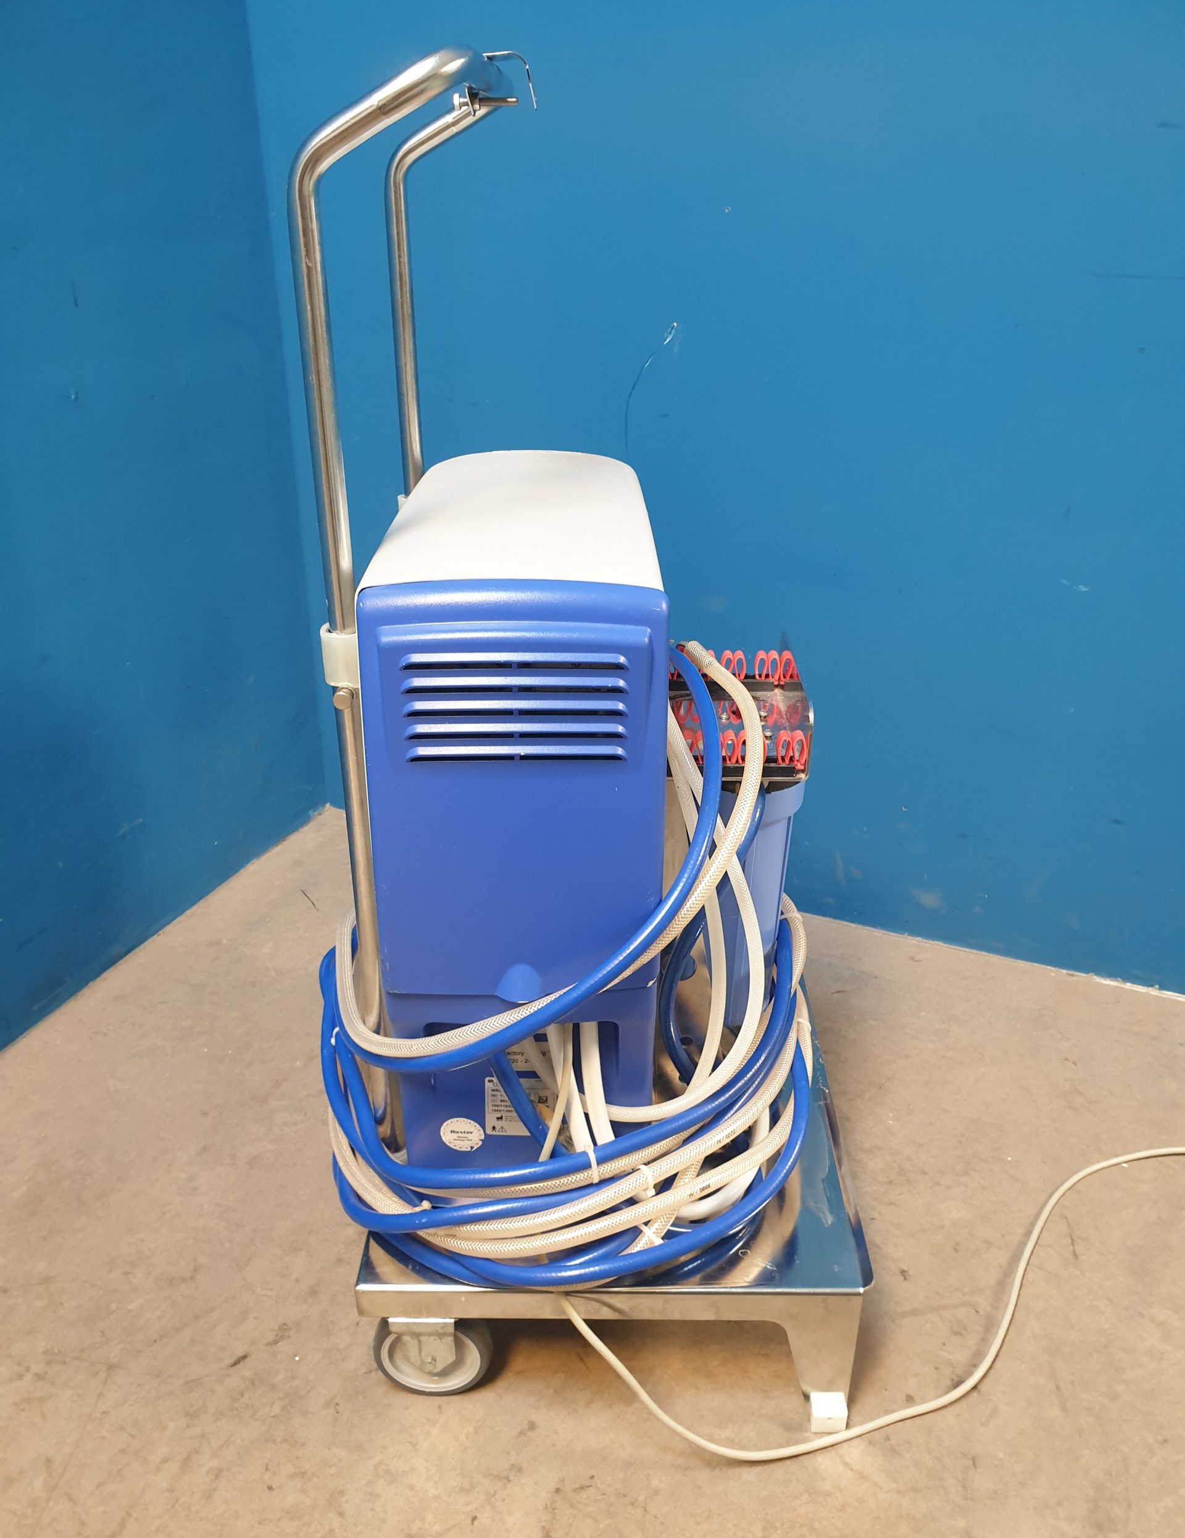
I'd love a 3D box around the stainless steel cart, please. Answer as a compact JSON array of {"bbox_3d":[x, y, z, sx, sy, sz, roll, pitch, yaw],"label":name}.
[{"bbox_3d":[0.016,-0.029,1.286,0.526,1.269,0.702,1,26,0],"label":"stainless steel cart"}]

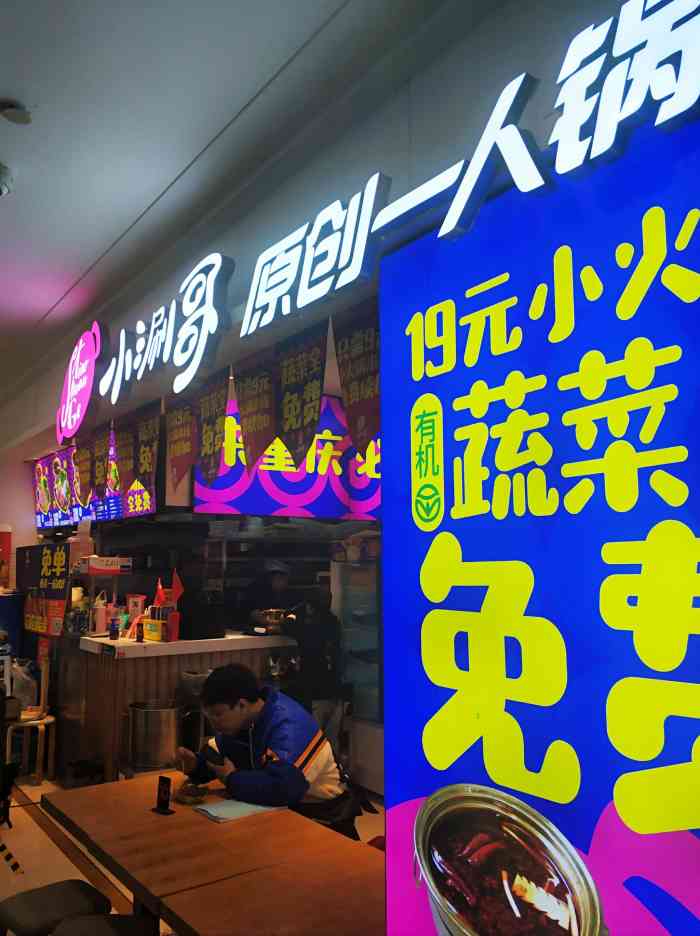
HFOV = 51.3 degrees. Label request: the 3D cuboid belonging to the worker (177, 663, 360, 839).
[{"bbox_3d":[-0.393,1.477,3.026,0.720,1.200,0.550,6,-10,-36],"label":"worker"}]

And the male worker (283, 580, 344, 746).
[{"bbox_3d":[-0.300,1.571,5.220,0.400,1.600,0.470,2,-8,-19],"label":"male worker"}]

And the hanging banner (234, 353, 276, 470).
[{"bbox_3d":[-0.367,-0.200,2.720,0.015,0.465,0.345,6,-10,-36],"label":"hanging banner"}]

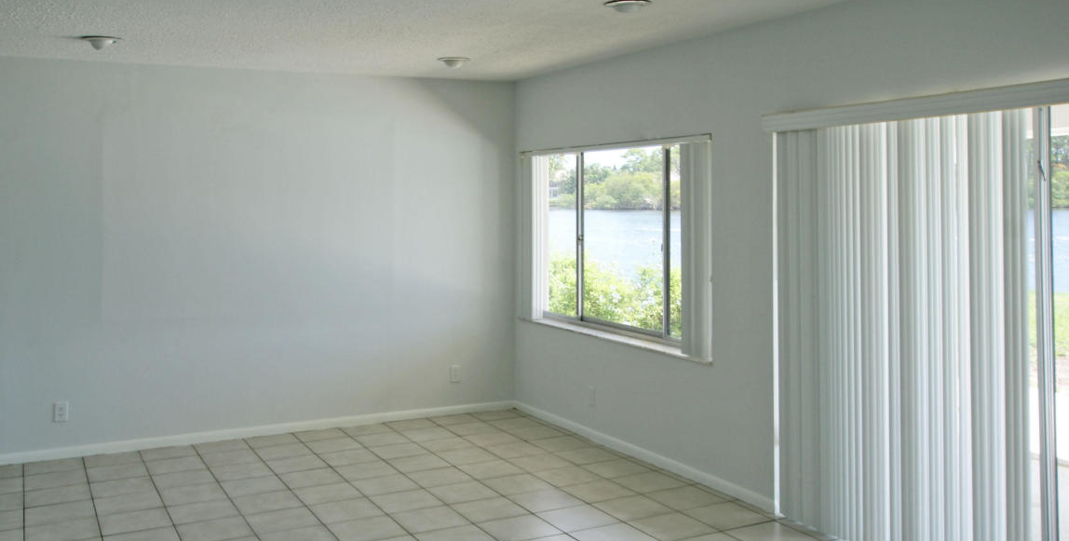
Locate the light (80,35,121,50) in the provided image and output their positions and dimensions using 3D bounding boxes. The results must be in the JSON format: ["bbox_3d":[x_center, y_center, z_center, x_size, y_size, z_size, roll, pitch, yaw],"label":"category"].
[{"bbox_3d":[-2.359,-1.241,4.850,0.210,0.055,0.210,-1,3,-30],"label":"light"}]

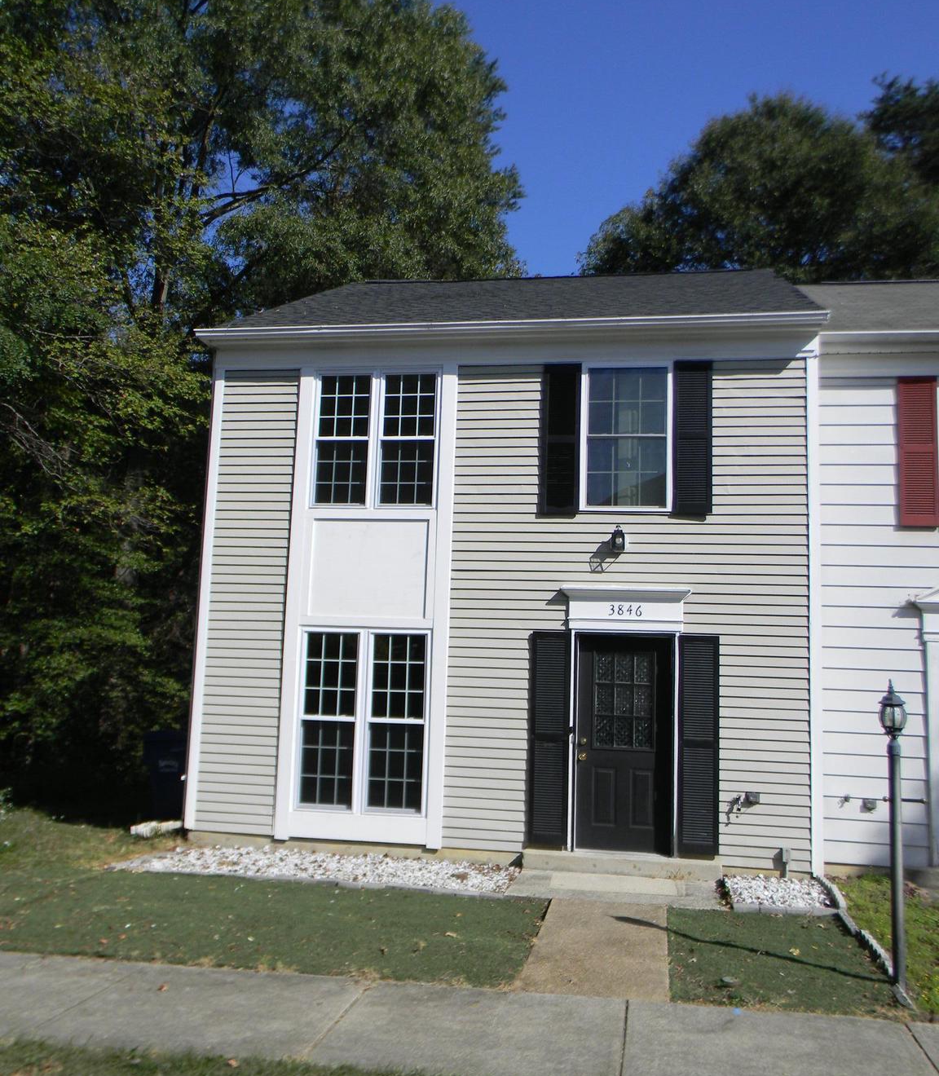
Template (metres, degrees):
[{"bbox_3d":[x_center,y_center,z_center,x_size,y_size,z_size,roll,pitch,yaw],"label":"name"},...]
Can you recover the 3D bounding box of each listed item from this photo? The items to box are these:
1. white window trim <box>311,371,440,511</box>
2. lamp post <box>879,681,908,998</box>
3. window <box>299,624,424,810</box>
[{"bbox_3d":[-1.035,-1.073,11.038,1.427,1.551,0.100,1,-7,10],"label":"white window trim"},{"bbox_3d":[2.725,1.886,6.496,0.180,1.915,0.180,1,-7,10],"label":"lamp post"},{"bbox_3d":[-1.136,1.919,10.661,1.407,1.927,0.100,1,-7,10],"label":"window"}]

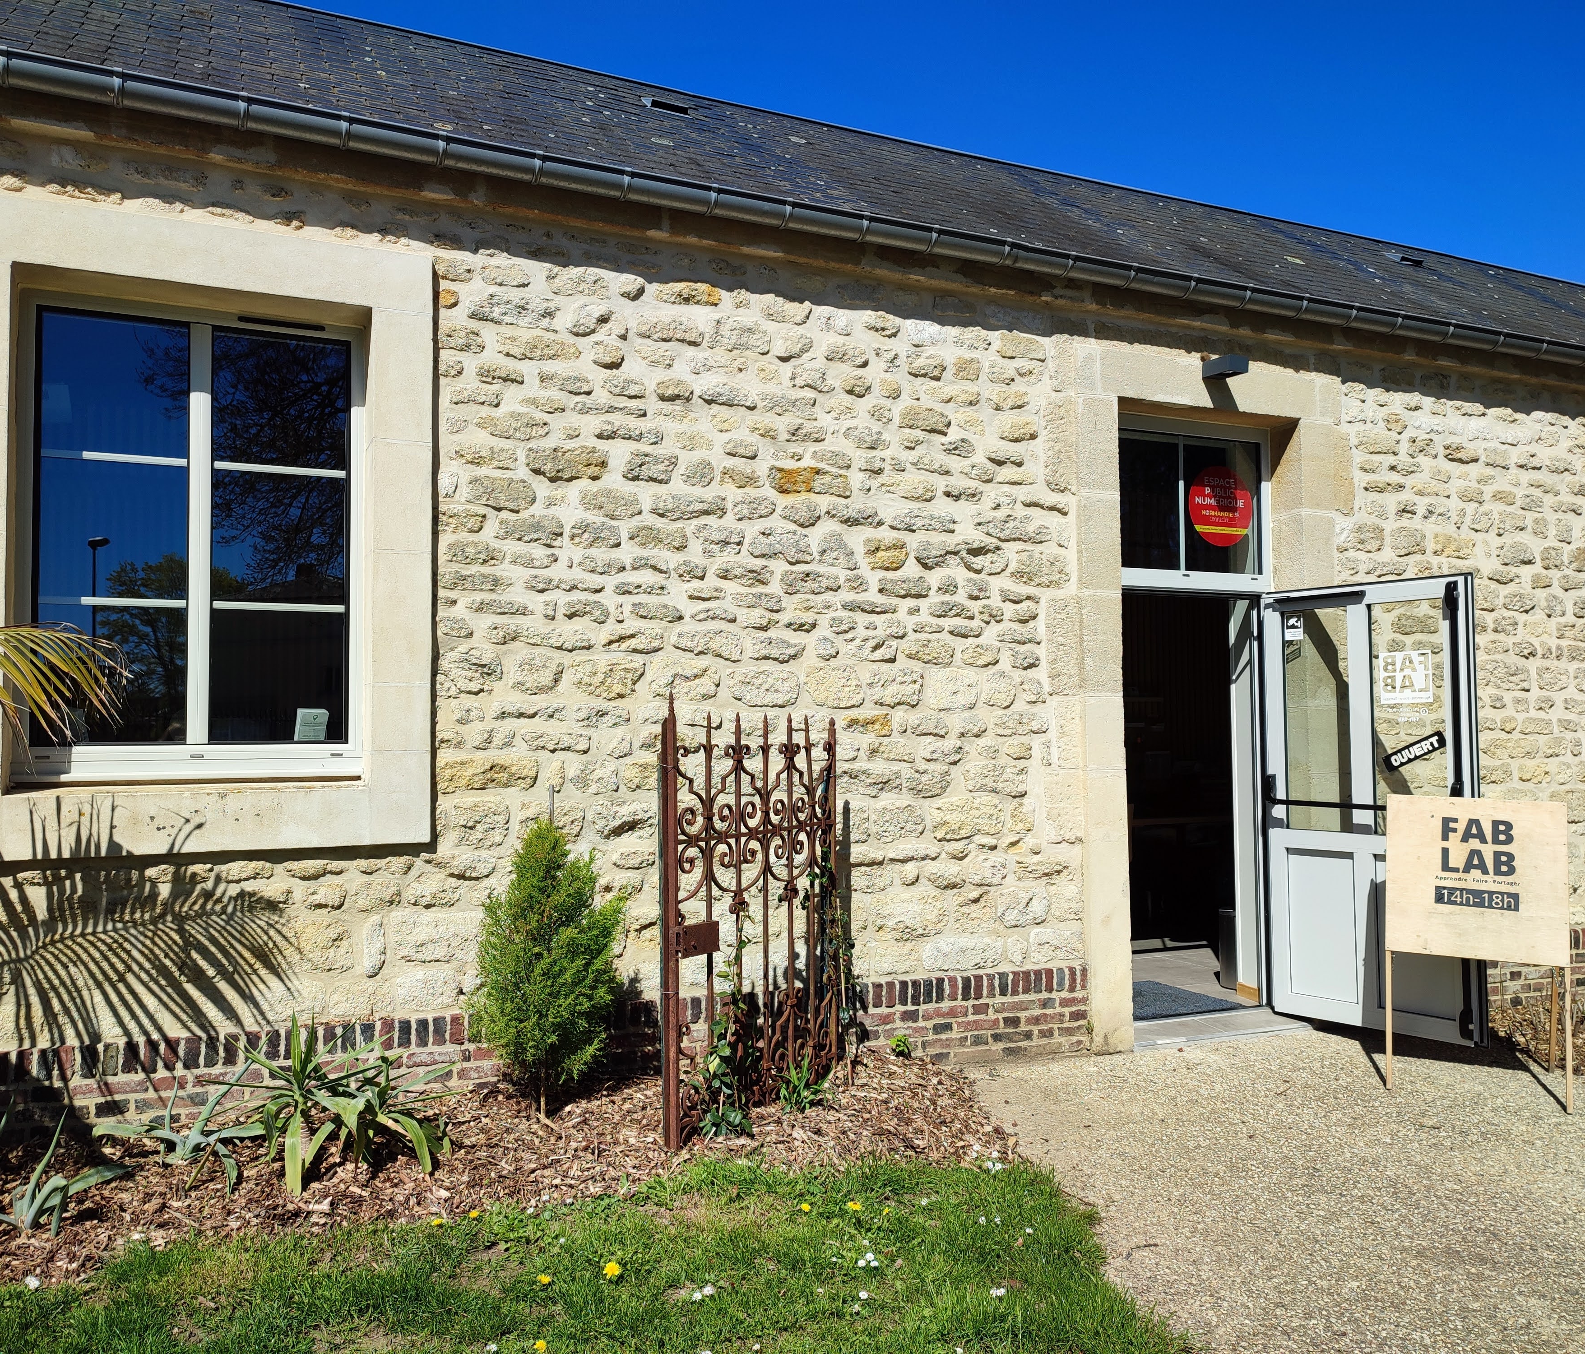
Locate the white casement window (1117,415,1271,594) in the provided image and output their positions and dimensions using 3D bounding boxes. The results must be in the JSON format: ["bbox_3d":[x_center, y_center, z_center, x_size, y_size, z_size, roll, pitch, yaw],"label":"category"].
[{"bbox_3d":[1.948,-0.836,6.451,1.040,0.850,0.080,1,-3,-24],"label":"white casement window"}]

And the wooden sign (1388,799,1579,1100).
[{"bbox_3d":[2.847,1.094,5.446,0.640,1.190,0.570,-2,-3,26],"label":"wooden sign"}]

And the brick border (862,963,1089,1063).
[{"bbox_3d":[0.786,1.471,5.599,1.160,0.410,0.110,1,-3,-24],"label":"brick border"}]

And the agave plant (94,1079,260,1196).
[{"bbox_3d":[-1.823,1.341,3.889,0.490,0.280,0.430,1,-3,-24],"label":"agave plant"}]

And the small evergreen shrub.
[{"bbox_3d":[-0.836,0.981,4.436,0.510,0.970,0.480,1,-3,-24],"label":"small evergreen shrub"}]

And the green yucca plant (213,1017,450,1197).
[{"bbox_3d":[-1.409,1.278,4.001,0.690,0.430,0.550,1,-3,-24],"label":"green yucca plant"}]

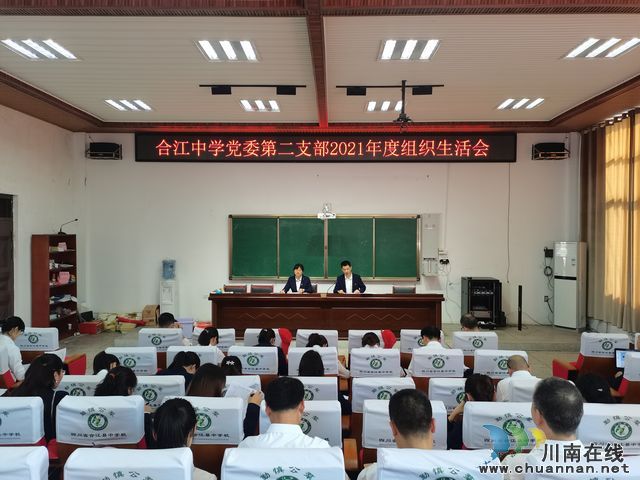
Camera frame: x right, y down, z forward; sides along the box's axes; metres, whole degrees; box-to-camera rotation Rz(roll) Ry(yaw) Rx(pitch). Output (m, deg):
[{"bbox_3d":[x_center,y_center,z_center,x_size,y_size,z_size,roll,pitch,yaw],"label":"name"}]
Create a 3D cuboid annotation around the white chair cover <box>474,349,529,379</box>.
[{"bbox_3d":[1.647,1.153,4.413,0.470,0.240,0.140,0,1,2],"label":"white chair cover"}]

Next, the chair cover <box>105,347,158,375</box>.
[{"bbox_3d":[-1.796,1.152,4.623,0.465,0.240,0.130,0,1,2],"label":"chair cover"}]

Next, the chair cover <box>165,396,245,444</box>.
[{"bbox_3d":[-0.630,0.973,2.576,0.440,0.245,0.120,0,1,1],"label":"chair cover"}]

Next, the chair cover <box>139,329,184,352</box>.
[{"bbox_3d":[-1.741,1.122,5.345,0.470,0.240,0.140,0,1,2],"label":"chair cover"}]

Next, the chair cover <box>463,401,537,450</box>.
[{"bbox_3d":[1.089,1.089,2.851,0.480,0.250,0.130,0,1,2],"label":"chair cover"}]

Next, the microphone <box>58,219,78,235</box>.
[{"bbox_3d":[-4.447,-0.239,8.500,0.360,0.280,0.130,0,1,1],"label":"microphone"}]

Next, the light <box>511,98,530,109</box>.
[{"bbox_3d":[3.256,-2.203,7.778,0.120,0.060,0.570,0,1,2],"label":"light"}]

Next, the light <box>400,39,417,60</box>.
[{"bbox_3d":[1.069,-2.281,5.762,0.110,0.050,0.620,0,1,2],"label":"light"}]

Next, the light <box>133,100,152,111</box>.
[{"bbox_3d":[-2.915,-2.230,7.944,0.120,0.060,0.570,0,1,2],"label":"light"}]

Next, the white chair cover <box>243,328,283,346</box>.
[{"bbox_3d":[-0.575,1.042,4.935,0.410,0.240,0.120,0,1,1],"label":"white chair cover"}]

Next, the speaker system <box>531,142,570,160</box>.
[{"bbox_3d":[4.591,-1.755,9.532,0.620,0.320,0.360,0,1,2],"label":"speaker system"}]

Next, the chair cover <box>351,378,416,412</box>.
[{"bbox_3d":[0.472,1.166,3.595,0.470,0.240,0.140,0,1,2],"label":"chair cover"}]

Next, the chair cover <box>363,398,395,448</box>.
[{"bbox_3d":[0.500,1.090,2.867,0.480,0.250,0.130,0,1,2],"label":"chair cover"}]

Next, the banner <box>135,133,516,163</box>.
[{"bbox_3d":[0.109,-1.896,9.876,7.780,0.590,0.120,0,1,2],"label":"banner"}]

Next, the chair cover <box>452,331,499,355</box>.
[{"bbox_3d":[1.583,1.051,4.880,0.440,0.240,0.120,0,1,1],"label":"chair cover"}]

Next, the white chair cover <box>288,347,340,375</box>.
[{"bbox_3d":[-0.060,1.153,4.574,0.465,0.240,0.130,0,1,2],"label":"white chair cover"}]

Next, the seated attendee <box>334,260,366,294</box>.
[{"bbox_3d":[0.561,1.041,8.850,0.580,1.300,0.700,0,1,1],"label":"seated attendee"}]

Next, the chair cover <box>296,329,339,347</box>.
[{"bbox_3d":[-0.024,1.124,5.298,0.470,0.240,0.140,0,1,2],"label":"chair cover"}]

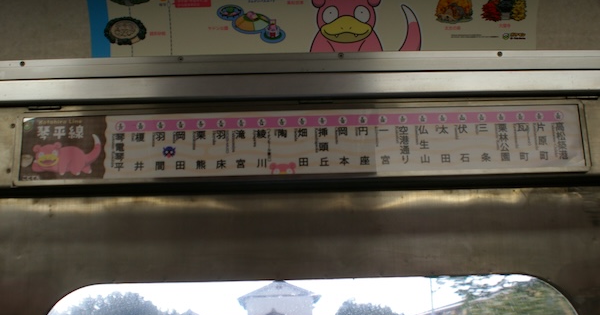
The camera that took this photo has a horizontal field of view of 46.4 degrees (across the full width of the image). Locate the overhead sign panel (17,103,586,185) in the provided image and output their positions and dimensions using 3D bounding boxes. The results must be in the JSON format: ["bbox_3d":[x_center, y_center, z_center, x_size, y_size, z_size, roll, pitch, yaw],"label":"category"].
[{"bbox_3d":[0.011,-0.026,1.177,0.955,0.120,0.030,-1,-14,-2],"label":"overhead sign panel"}]

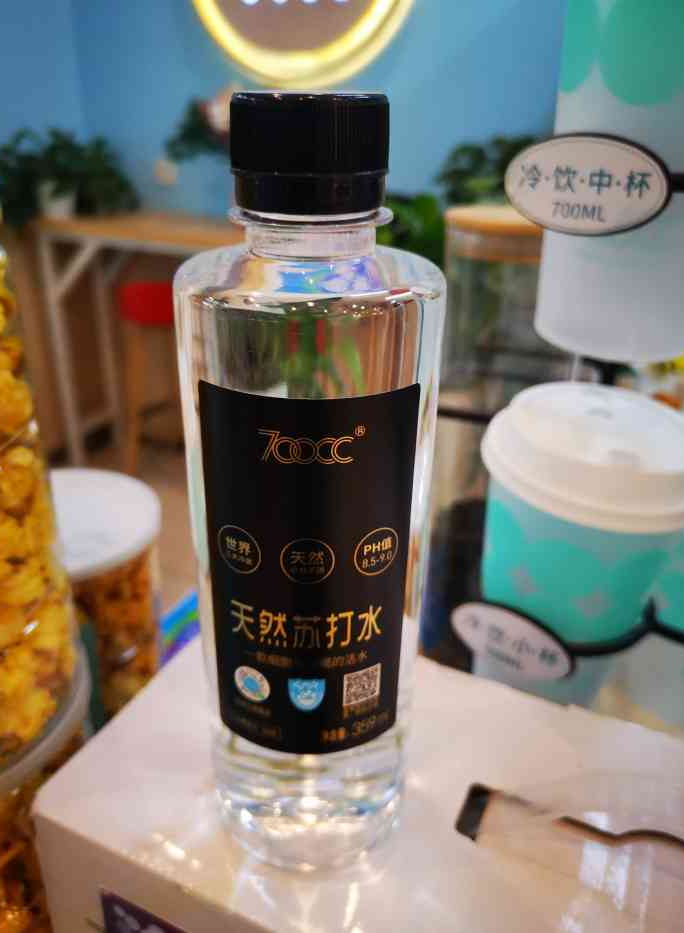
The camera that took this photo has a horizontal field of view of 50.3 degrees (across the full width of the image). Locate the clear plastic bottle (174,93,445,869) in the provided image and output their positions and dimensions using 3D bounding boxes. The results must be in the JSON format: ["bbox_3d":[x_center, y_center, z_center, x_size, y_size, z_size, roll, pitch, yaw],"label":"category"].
[{"bbox_3d":[-0.007,0.013,0.180,0.057,0.187,0.057,0,26,-2],"label":"clear plastic bottle"}]

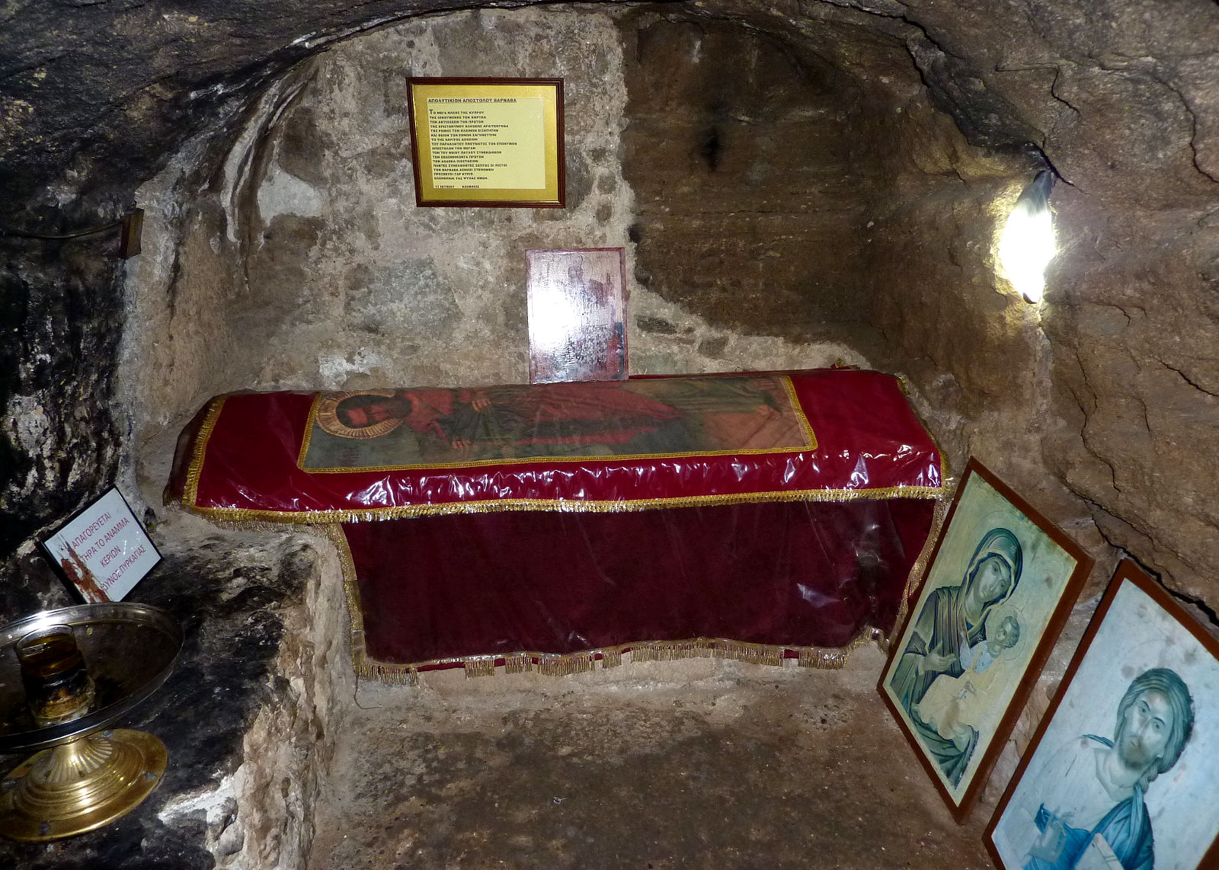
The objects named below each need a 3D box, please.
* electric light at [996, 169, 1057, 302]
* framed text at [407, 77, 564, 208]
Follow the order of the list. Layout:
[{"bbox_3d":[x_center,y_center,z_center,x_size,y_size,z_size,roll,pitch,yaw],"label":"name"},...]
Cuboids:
[{"bbox_3d":[0.884,-0.419,1.858,0.100,0.260,0.095,20,30,39],"label":"electric light"},{"bbox_3d":[-0.311,-0.747,2.268,0.392,0.320,0.020,0,23,-2],"label":"framed text"}]

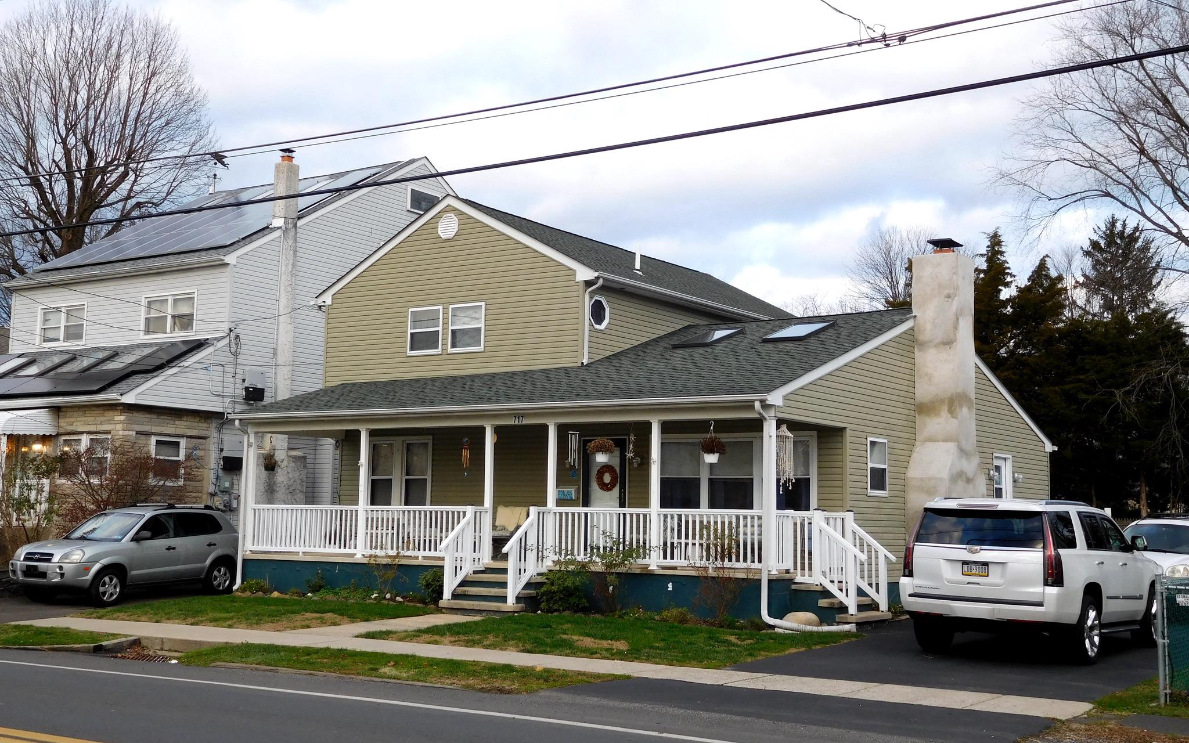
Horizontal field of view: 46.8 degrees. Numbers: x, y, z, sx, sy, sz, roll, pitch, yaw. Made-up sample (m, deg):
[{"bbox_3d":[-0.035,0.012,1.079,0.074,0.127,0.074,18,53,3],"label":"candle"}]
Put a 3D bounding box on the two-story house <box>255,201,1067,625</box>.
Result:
[{"bbox_3d":[1.765,0.608,28.113,11.990,7.640,13.830,-3,-7,34],"label":"two-story house"}]

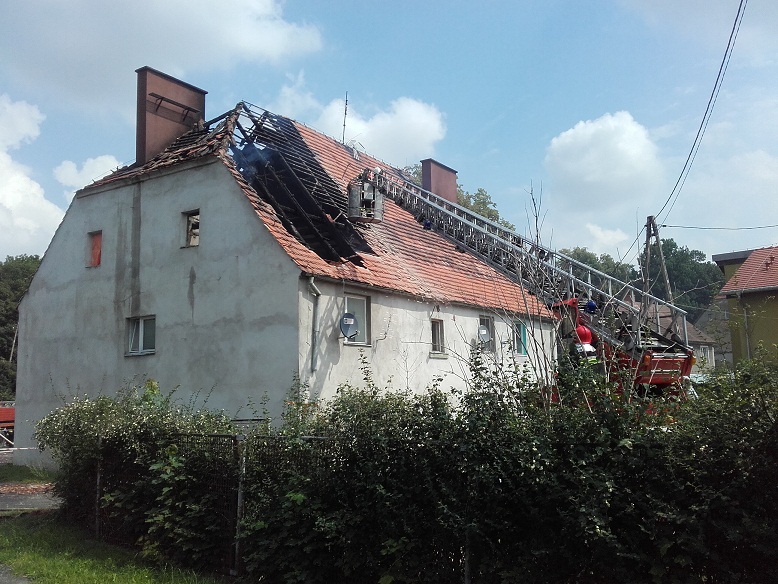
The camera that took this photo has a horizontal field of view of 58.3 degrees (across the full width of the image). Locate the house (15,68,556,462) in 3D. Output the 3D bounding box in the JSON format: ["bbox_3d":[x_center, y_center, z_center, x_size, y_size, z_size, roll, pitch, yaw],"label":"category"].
[{"bbox_3d":[-2.680,-0.564,32.023,14.501,15.035,21.243,-6,-9,32],"label":"house"}]

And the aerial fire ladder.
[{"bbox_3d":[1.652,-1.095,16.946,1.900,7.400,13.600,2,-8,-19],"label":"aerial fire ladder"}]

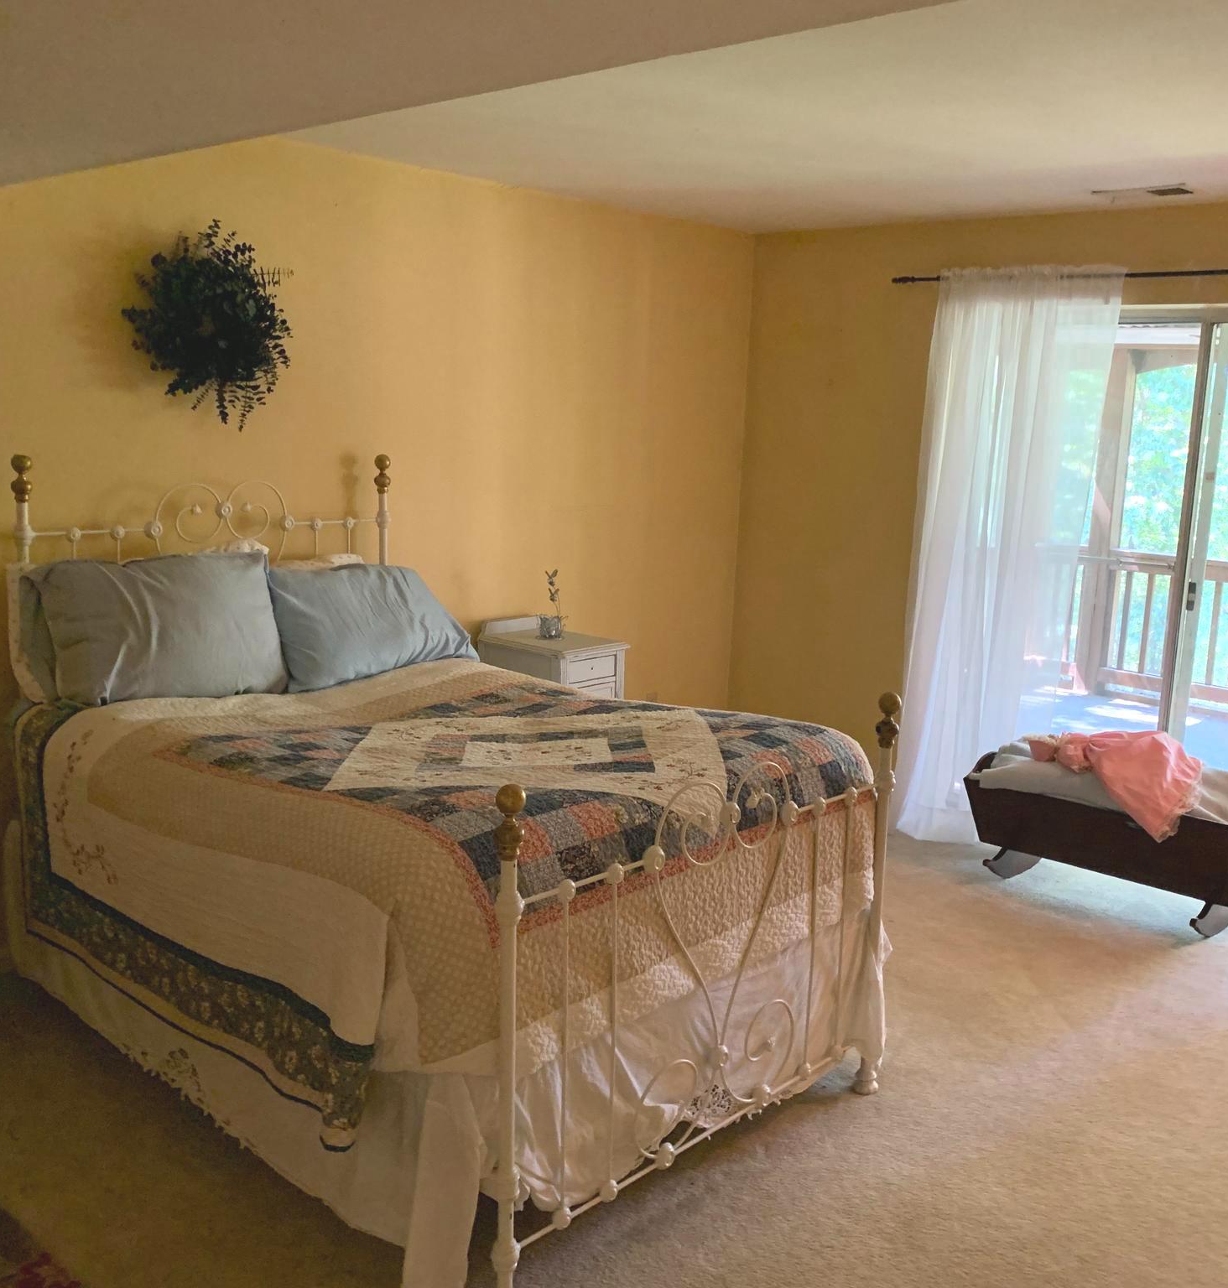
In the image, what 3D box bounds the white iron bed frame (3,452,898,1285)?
[{"bbox_3d":[-0.488,0.300,3.345,2.085,1.480,1.250,11,14,43],"label":"white iron bed frame"}]

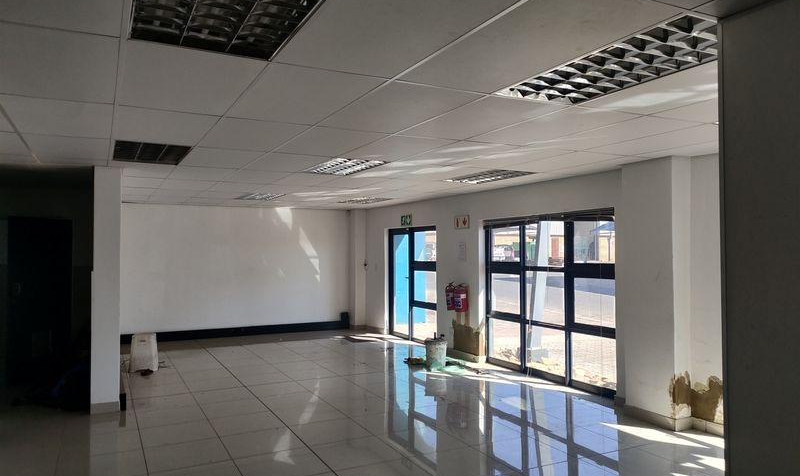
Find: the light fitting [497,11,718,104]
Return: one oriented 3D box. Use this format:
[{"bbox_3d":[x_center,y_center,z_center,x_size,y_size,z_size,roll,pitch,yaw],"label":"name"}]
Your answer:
[{"bbox_3d":[1.021,-0.816,2.942,0.600,0.080,1.250,1,-1,-26],"label":"light fitting"}]

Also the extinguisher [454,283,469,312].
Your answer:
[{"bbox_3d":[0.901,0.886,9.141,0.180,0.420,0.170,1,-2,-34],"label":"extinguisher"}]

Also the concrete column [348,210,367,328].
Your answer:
[{"bbox_3d":[-0.858,0.649,12.967,0.250,2.450,0.300,1,-1,-26],"label":"concrete column"}]

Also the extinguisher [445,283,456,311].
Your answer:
[{"bbox_3d":[0.767,0.883,9.419,0.180,0.420,0.170,0,-1,0],"label":"extinguisher"}]

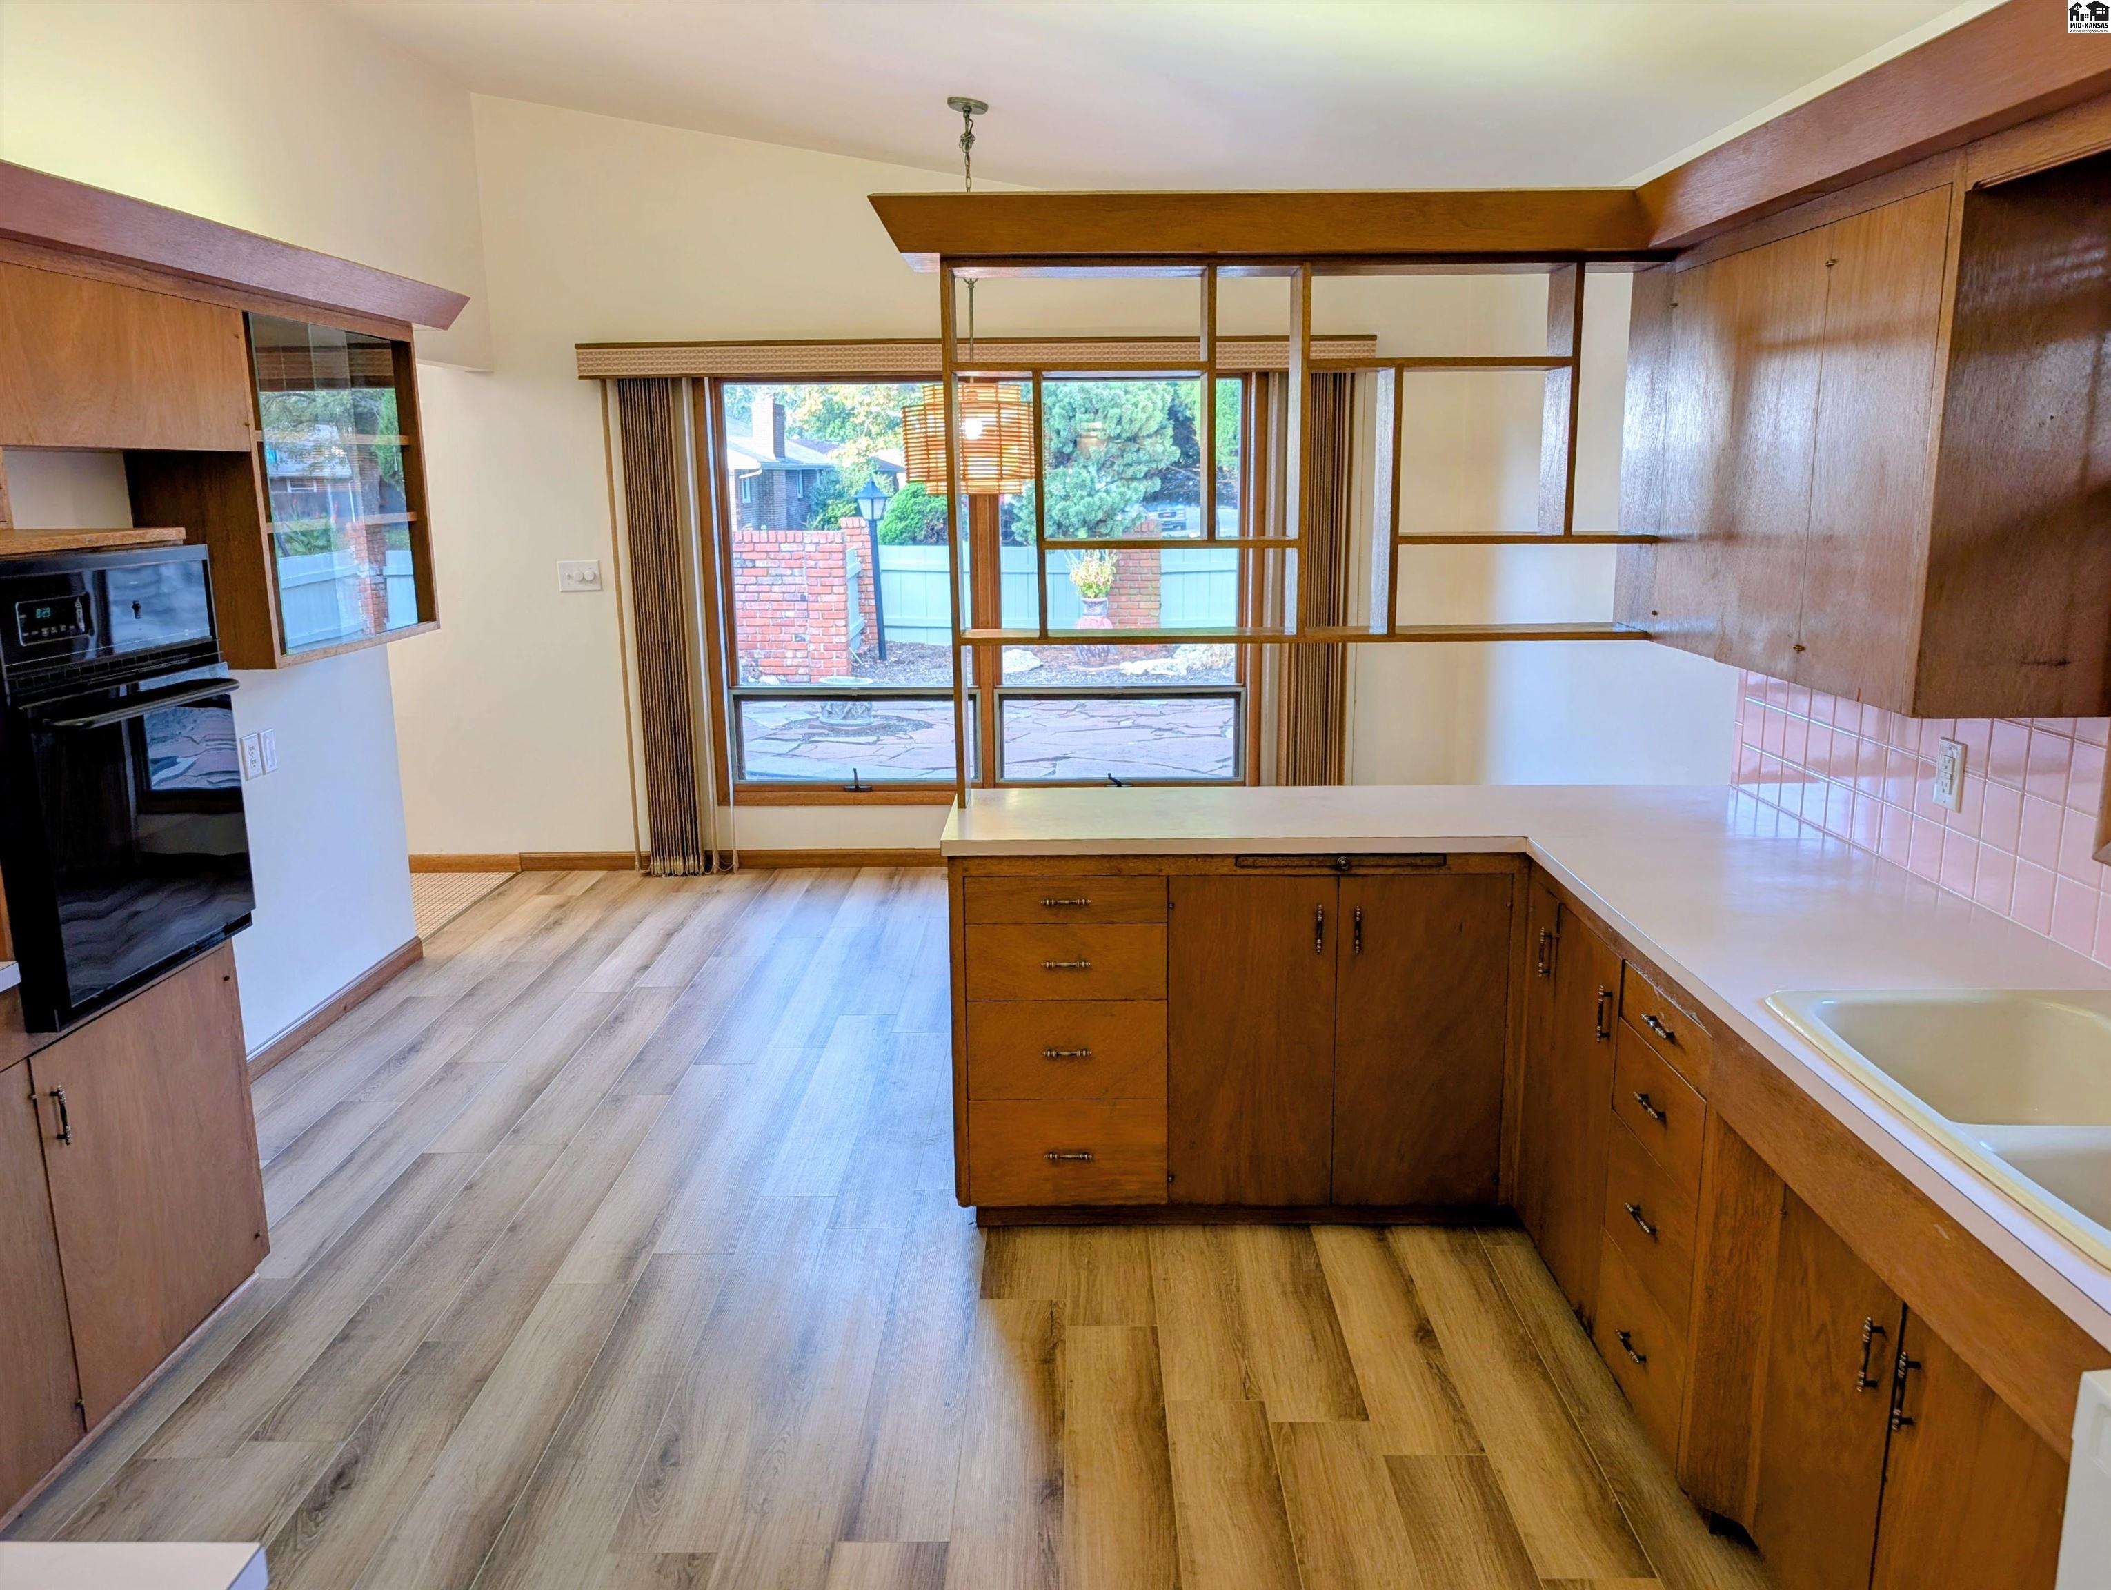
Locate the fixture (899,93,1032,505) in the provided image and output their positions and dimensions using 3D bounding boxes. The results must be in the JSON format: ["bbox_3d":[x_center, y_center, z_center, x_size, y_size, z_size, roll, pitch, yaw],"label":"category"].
[{"bbox_3d":[-0.294,-1.634,4.894,0.445,1.255,0.445,0,12,1],"label":"fixture"}]

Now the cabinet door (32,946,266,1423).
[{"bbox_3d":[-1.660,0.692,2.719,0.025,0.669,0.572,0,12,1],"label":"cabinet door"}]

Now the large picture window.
[{"bbox_3d":[-0.300,-0.869,6.257,2.350,1.810,0.100,0,12,1],"label":"large picture window"}]

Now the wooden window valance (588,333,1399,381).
[{"bbox_3d":[-0.326,-1.790,6.008,3.250,0.138,0.140,0,12,1],"label":"wooden window valance"}]

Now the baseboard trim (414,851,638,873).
[{"bbox_3d":[-2.370,0.297,6.564,1.045,0.085,0.020,0,12,1],"label":"baseboard trim"}]

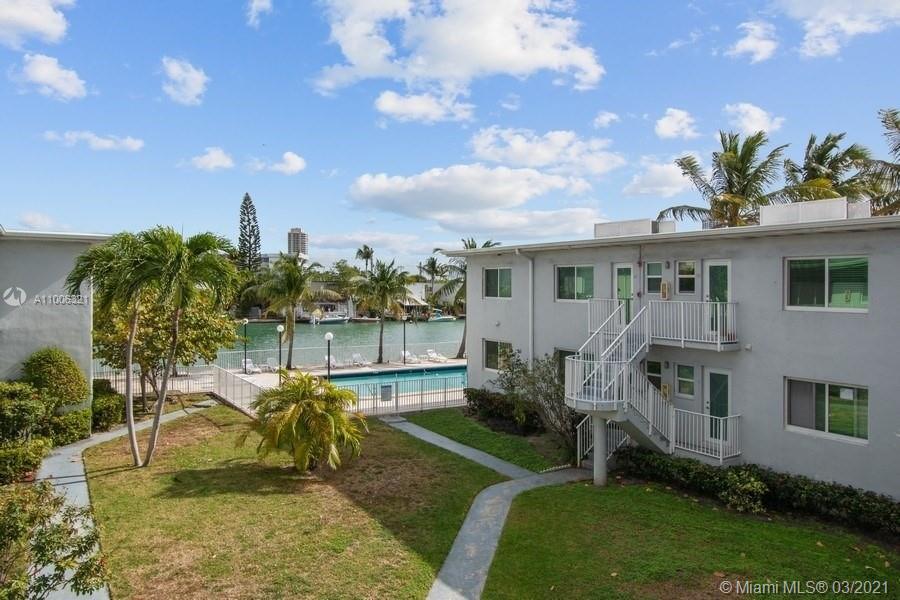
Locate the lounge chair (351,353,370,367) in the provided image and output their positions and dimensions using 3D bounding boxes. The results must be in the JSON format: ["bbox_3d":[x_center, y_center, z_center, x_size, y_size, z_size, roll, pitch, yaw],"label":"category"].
[{"bbox_3d":[-5.500,3.619,37.292,1.550,0.880,0.680,0,1,-31],"label":"lounge chair"}]

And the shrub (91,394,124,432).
[{"bbox_3d":[-11.998,3.886,20.890,1.250,1.100,1.250,0,1,0],"label":"shrub"}]

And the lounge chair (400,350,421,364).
[{"bbox_3d":[-2.514,3.605,38.692,1.550,0.880,0.680,0,1,-31],"label":"lounge chair"}]

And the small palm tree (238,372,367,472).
[{"bbox_3d":[-3.978,3.341,16.288,3.200,2.426,3.000,0,1,0],"label":"small palm tree"}]

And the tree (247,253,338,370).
[{"bbox_3d":[-9.294,0.768,35.173,5.200,6.629,5.000,0,1,0],"label":"tree"}]

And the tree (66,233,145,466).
[{"bbox_3d":[-9.260,1.431,16.329,2.450,6.200,2.600,0,1,0],"label":"tree"}]

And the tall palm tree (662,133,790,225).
[{"bbox_3d":[13.244,-1.775,28.886,6.200,12.326,6.000,0,1,0],"label":"tall palm tree"}]

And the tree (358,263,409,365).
[{"bbox_3d":[-4.271,0.838,38.017,3.700,6.423,3.700,0,1,0],"label":"tree"}]

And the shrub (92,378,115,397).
[{"bbox_3d":[-13.589,3.759,23.388,1.100,1.250,1.200,0,1,0],"label":"shrub"}]

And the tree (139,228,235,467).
[{"bbox_3d":[-7.185,1.354,16.330,2.700,6.371,2.700,0,1,0],"label":"tree"}]

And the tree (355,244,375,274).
[{"bbox_3d":[-18.497,-4.696,129.869,4.500,14.179,4.500,0,1,0],"label":"tree"}]

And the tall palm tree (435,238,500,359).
[{"bbox_3d":[1.208,-0.009,40.787,4.600,8.058,4.500,0,1,0],"label":"tall palm tree"}]

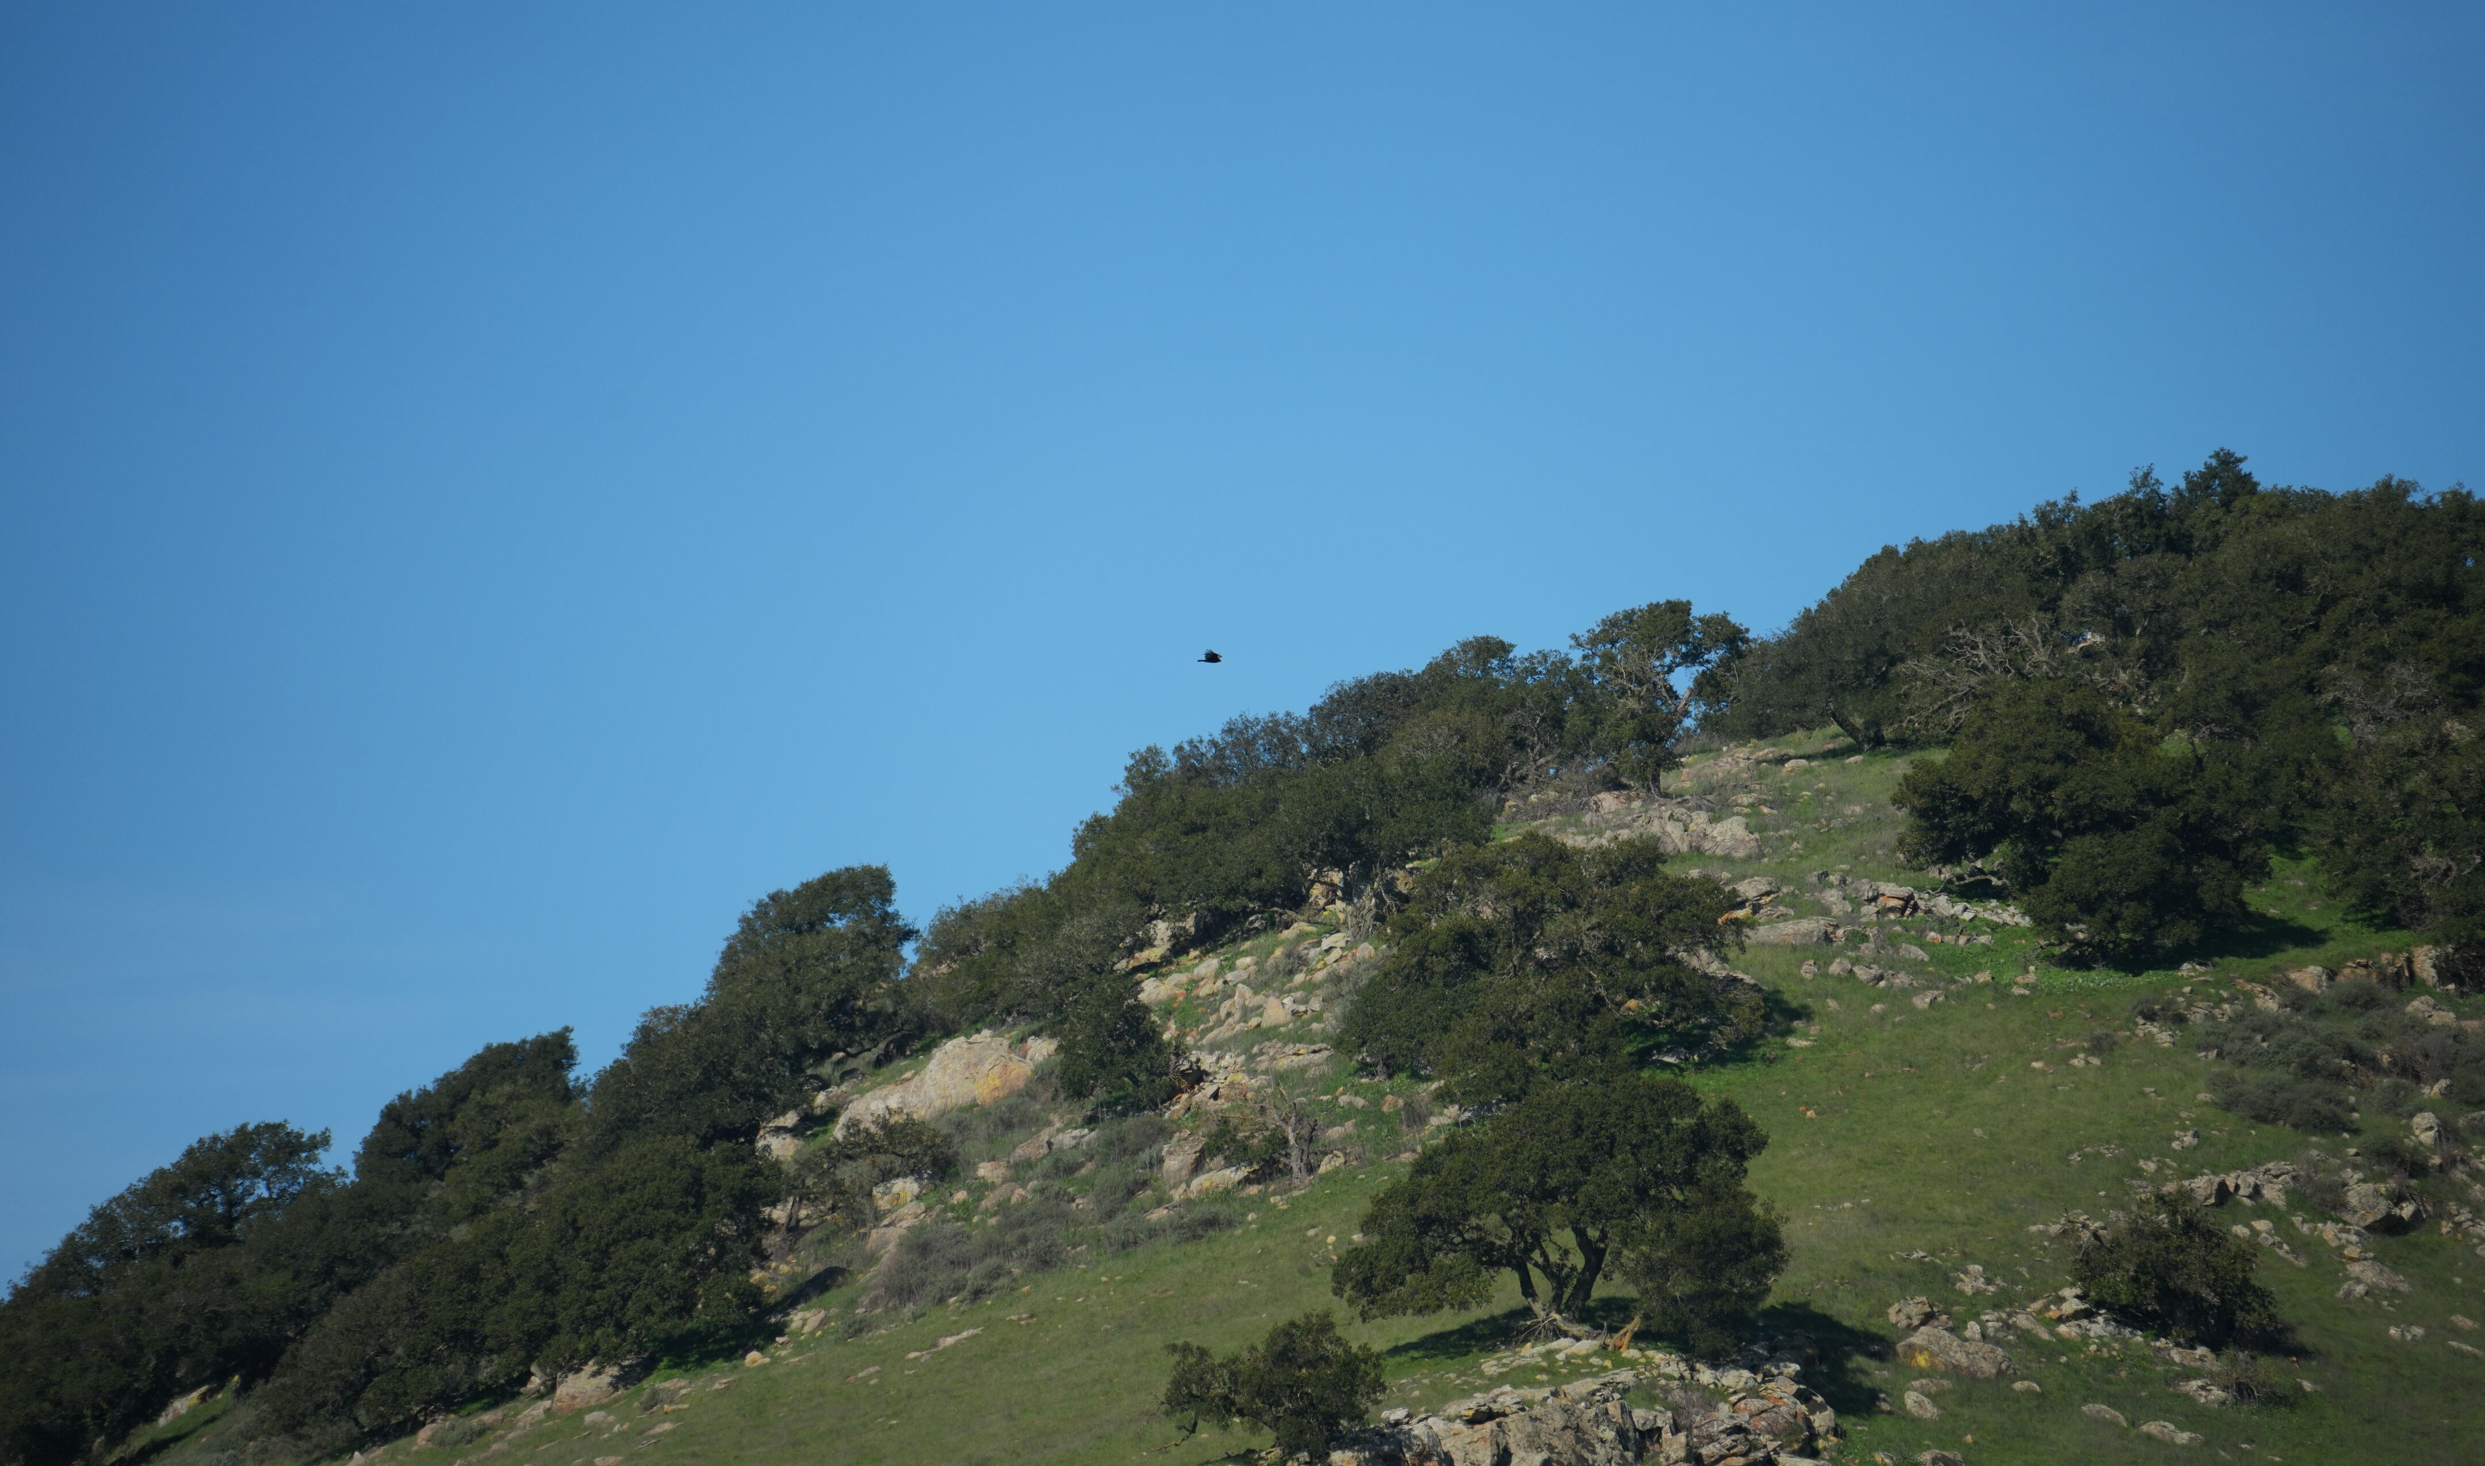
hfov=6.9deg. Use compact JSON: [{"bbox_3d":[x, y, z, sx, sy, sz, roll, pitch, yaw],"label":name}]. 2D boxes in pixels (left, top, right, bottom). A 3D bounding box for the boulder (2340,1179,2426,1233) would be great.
[{"bbox_3d":[28.209,11.706,512.567,2.163,1.337,1.700,0,-7,0],"label":"boulder"}]

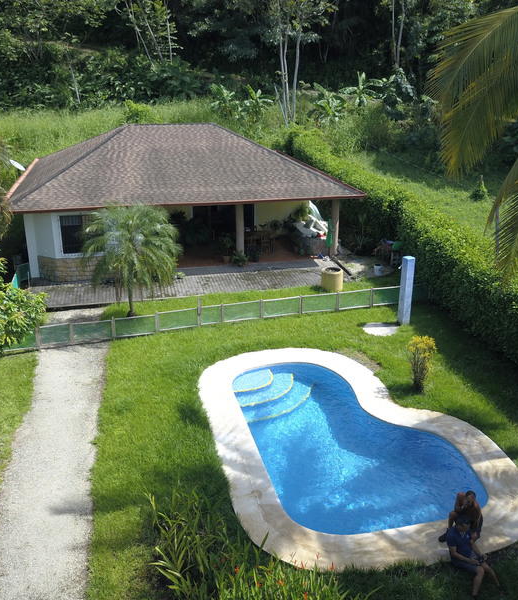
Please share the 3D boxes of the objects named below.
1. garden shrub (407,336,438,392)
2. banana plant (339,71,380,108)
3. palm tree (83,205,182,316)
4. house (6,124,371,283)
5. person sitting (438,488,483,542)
[{"bbox_3d":[3.487,1.353,12.827,0.630,1.220,0.630,0,21,0],"label":"garden shrub"},{"bbox_3d":[8.650,-18.100,52.000,3.400,3.500,3.200,0,18,0],"label":"banana plant"},{"bbox_3d":[-3.493,-1.064,16.404,2.650,3.100,2.650,0,21,0],"label":"palm tree"},{"bbox_3d":[-3.399,-4.915,24.568,11.860,4.378,11.339,-5,22,-12],"label":"house"},{"bbox_3d":[2.943,3.085,8.716,0.600,0.800,0.650,2,21,5],"label":"person sitting"}]

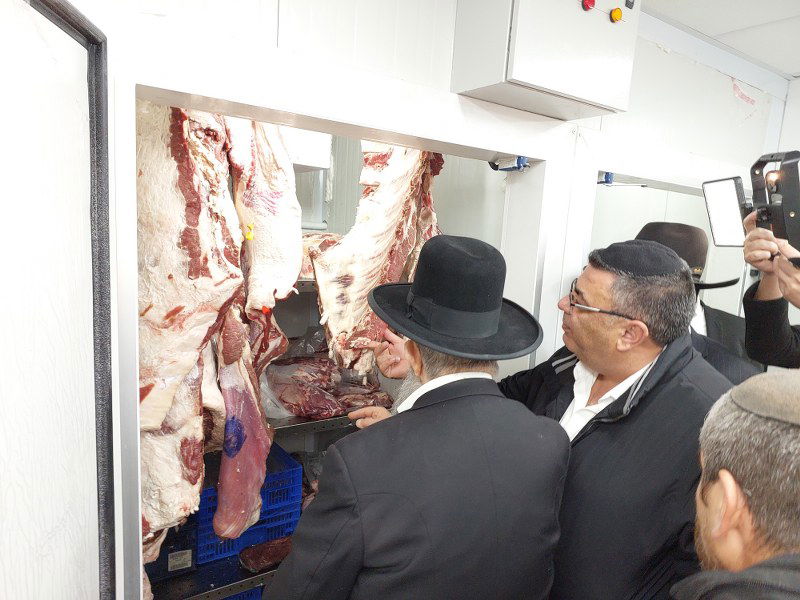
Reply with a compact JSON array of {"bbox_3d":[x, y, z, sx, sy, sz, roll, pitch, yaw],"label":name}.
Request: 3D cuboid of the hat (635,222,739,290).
[{"bbox_3d":[0.712,-0.122,1.420,0.370,0.150,0.330,-3,9,-35],"label":"hat"}]

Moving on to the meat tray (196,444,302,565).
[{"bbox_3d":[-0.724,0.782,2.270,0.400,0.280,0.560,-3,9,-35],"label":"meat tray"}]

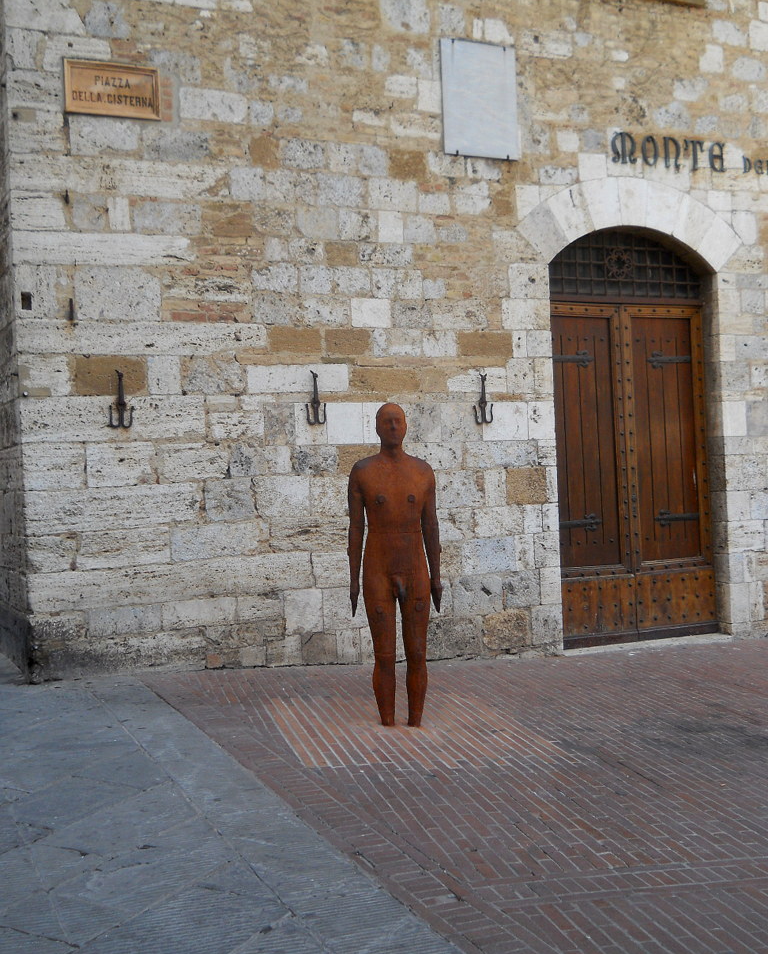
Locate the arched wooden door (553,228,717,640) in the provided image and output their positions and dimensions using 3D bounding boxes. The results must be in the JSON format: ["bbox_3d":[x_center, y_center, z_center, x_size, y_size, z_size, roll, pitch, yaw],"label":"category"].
[{"bbox_3d":[2.143,-0.361,9.469,1.700,3.550,0.160,-2,-1,-24],"label":"arched wooden door"}]

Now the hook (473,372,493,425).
[{"bbox_3d":[0.777,-0.619,8.604,0.165,0.400,0.095,-2,-1,-24],"label":"hook"}]

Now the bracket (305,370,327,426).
[{"bbox_3d":[-0.508,-0.588,8.043,0.155,0.400,0.095,-2,-1,-24],"label":"bracket"}]

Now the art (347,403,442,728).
[{"bbox_3d":[0.067,0.492,6.120,0.530,1.800,0.310,-2,-1,-8],"label":"art"}]

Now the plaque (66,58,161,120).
[{"bbox_3d":[-1.858,-2.674,7.544,0.645,0.370,0.050,-2,-1,-24],"label":"plaque"}]

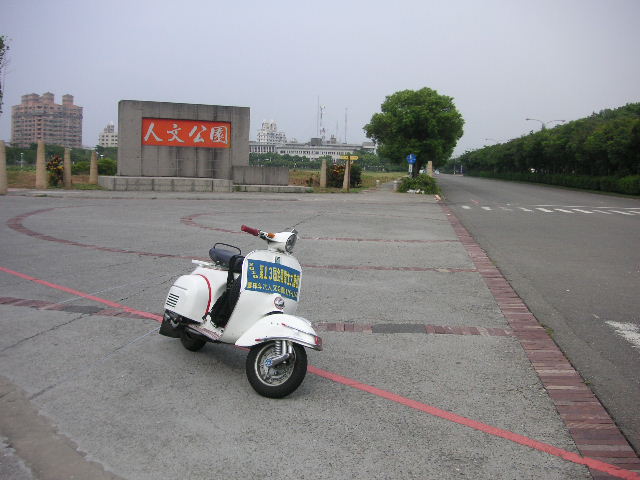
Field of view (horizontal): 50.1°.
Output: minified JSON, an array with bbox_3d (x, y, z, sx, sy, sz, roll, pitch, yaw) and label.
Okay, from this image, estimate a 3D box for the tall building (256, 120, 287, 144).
[{"bbox_3d":[-47.342,-92.772,672.589,22.500,46.893,20.000,-2,7,-30],"label":"tall building"}]

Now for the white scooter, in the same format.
[{"bbox_3d":[-0.524,0.373,4.644,0.700,1.060,1.740,7,2,-35],"label":"white scooter"}]

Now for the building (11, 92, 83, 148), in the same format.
[{"bbox_3d":[-198.976,-79.965,497.387,40.000,50.817,36.000,-3,7,-35],"label":"building"}]

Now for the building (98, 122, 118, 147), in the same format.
[{"bbox_3d":[-191.874,-87.504,622.928,18.000,40.305,16.000,0,6,-9],"label":"building"}]

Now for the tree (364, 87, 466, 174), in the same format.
[{"bbox_3d":[7.197,-7.541,51.111,7.300,7.573,7.000,1,6,0],"label":"tree"}]

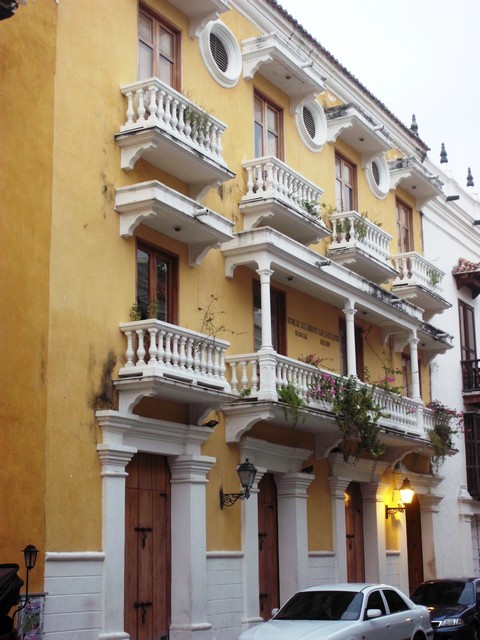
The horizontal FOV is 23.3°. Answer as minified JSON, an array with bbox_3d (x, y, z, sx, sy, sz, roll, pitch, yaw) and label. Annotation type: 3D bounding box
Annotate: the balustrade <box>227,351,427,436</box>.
[{"bbox_3d":[2.258,1.811,24.174,0.948,0.865,9.425,-7,-13,27],"label":"balustrade"}]

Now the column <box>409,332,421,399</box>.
[{"bbox_3d":[4.074,1.076,27.167,0.237,1.607,0.237,-7,-13,27],"label":"column"}]

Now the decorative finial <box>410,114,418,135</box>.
[{"bbox_3d":[5.275,-5.907,35.148,0.240,0.720,0.240,-7,-13,26],"label":"decorative finial"}]

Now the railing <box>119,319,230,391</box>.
[{"bbox_3d":[-0.966,0.662,18.427,0.680,0.886,2.432,-7,-13,27],"label":"railing"}]

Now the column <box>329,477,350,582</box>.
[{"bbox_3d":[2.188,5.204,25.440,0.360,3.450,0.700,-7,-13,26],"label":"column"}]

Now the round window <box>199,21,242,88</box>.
[{"bbox_3d":[-0.379,-5.195,22.843,0.270,1.300,1.320,-7,-13,26],"label":"round window"}]

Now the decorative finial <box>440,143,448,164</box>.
[{"bbox_3d":[6.183,-5.065,35.345,0.216,0.649,0.216,-7,-13,27],"label":"decorative finial"}]

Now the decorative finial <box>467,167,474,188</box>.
[{"bbox_3d":[7.426,-4.634,37.678,0.216,0.649,0.216,-7,-13,27],"label":"decorative finial"}]

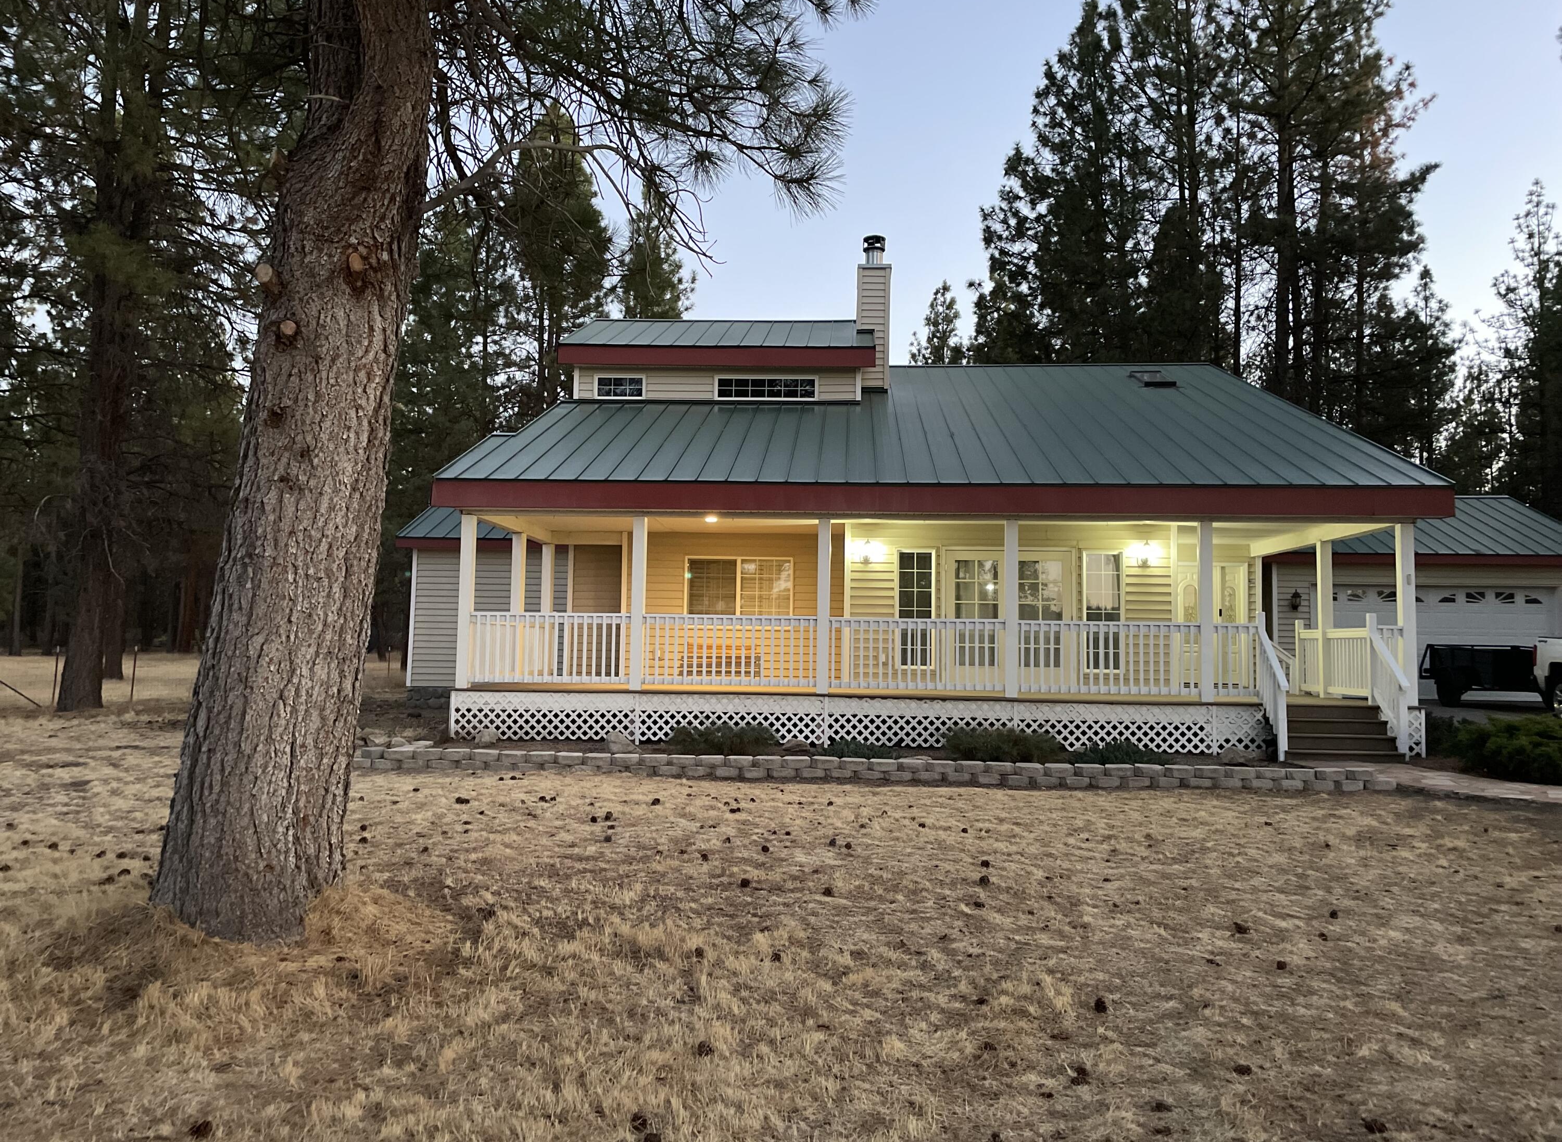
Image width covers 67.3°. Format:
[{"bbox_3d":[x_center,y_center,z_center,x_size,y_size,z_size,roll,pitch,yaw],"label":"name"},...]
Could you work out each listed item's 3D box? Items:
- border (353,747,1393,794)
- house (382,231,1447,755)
[{"bbox_3d":[0.890,2.178,12.905,11.268,0.210,0.300,1,-4,3],"label":"border"},{"bbox_3d":[0.651,-1.730,21.510,15.850,8.830,14.500,1,-4,3],"label":"house"}]

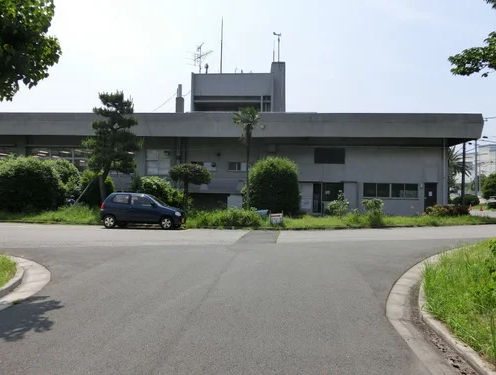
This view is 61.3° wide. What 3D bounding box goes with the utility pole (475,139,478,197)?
[{"bbox_3d":[30.547,-2.570,56.000,0.320,10.300,0.320,1,-1,3],"label":"utility pole"}]

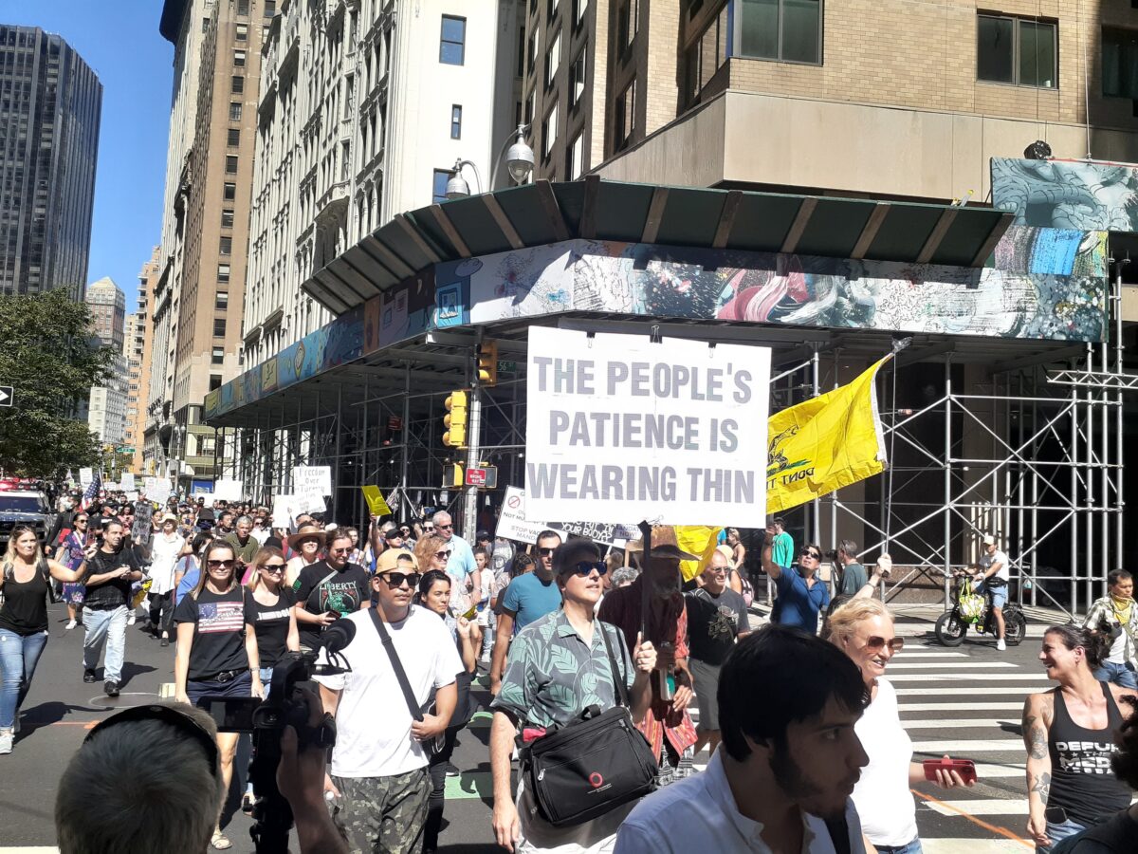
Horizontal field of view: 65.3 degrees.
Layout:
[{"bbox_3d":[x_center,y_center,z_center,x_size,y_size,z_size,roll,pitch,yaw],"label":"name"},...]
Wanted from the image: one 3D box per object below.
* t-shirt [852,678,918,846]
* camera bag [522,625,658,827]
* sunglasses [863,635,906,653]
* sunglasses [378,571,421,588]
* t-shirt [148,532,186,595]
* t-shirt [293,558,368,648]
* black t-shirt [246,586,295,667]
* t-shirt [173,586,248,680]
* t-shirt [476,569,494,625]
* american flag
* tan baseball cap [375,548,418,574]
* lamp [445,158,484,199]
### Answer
[{"bbox_3d":[0.928,1.050,2.780,0.420,0.550,0.290,6,-6,-43],"label":"t-shirt"},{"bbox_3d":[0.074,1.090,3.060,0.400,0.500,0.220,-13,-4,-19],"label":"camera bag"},{"bbox_3d":[0.961,0.670,2.812,0.147,0.055,0.140,4,0,-17],"label":"sunglasses"},{"bbox_3d":[-0.729,0.650,3.802,0.148,0.055,0.145,6,-6,-36],"label":"sunglasses"},{"bbox_3d":[-5.248,1.766,11.600,0.470,0.790,0.300,4,-5,-22],"label":"t-shirt"},{"bbox_3d":[-1.653,1.249,6.200,0.520,0.620,0.320,5,-5,-30],"label":"t-shirt"},{"bbox_3d":[-1.814,1.214,5.400,0.410,0.510,0.260,5,-5,-30],"label":"black t-shirt"},{"bbox_3d":[-1.935,1.127,4.850,0.460,0.530,0.270,4,-5,-27],"label":"t-shirt"},{"bbox_3d":[-1.008,1.956,10.200,0.380,0.600,0.240,3,-5,-15],"label":"t-shirt"},{"bbox_3d":[-7.531,1.010,14.000,0.420,0.750,0.300,4,-5,-20],"label":"american flag"},{"bbox_3d":[-0.728,0.557,3.653,0.180,0.130,0.260,5,-5,-33],"label":"tan baseball cap"},{"bbox_3d":[-2.125,-4.856,18.000,0.550,1.100,0.900,5,-5,-33],"label":"lamp"}]

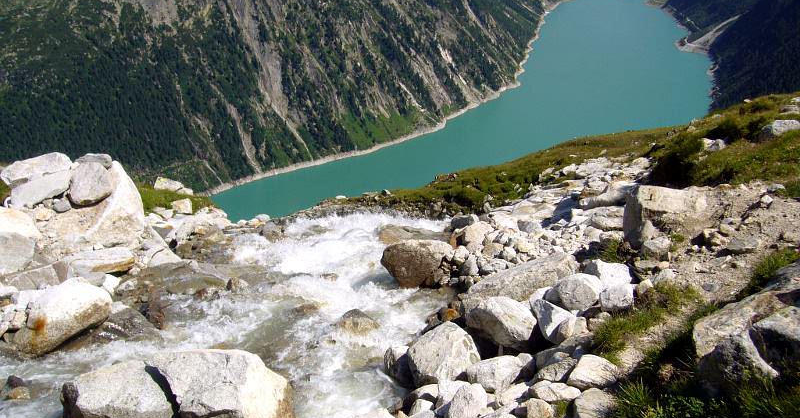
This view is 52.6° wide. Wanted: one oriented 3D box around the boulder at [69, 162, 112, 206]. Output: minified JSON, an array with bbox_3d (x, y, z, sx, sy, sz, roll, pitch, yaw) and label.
[{"bbox_3d":[-4.893,-0.404,12.800,0.613,0.674,0.636,0,23,0],"label":"boulder"}]

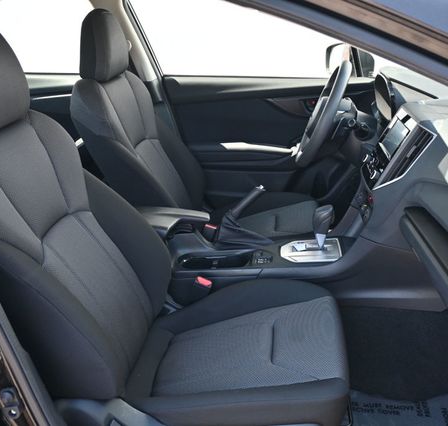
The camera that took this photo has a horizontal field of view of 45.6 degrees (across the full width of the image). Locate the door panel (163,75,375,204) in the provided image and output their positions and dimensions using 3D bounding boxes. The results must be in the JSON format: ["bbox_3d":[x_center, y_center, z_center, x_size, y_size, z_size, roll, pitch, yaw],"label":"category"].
[{"bbox_3d":[0.202,-0.250,2.141,0.910,0.590,0.130,1,22,6],"label":"door panel"}]

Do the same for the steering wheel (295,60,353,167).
[{"bbox_3d":[0.339,-0.311,1.722,0.090,0.370,0.370,20,22,-2],"label":"steering wheel"}]

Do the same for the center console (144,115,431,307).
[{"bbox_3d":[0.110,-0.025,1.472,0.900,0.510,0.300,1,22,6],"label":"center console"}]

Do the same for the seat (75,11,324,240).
[{"bbox_3d":[-0.047,-0.175,1.819,0.830,0.980,0.530,1,22,6],"label":"seat"}]

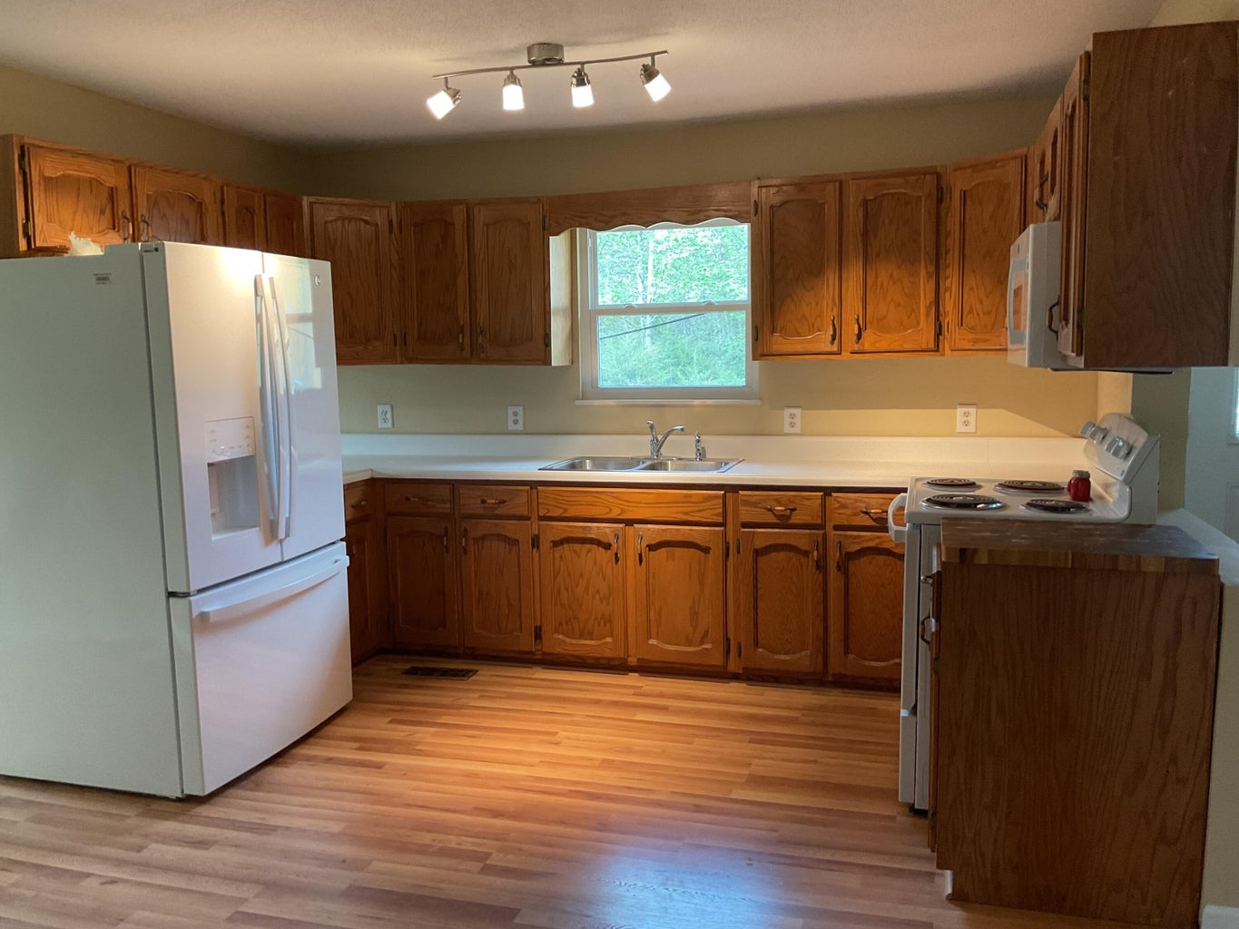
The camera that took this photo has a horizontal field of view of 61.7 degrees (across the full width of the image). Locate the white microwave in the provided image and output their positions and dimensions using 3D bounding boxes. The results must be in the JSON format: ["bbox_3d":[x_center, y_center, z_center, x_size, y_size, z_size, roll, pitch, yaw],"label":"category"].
[{"bbox_3d":[1.492,-0.530,3.334,0.400,0.415,0.760,1,7,17],"label":"white microwave"}]

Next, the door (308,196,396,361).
[{"bbox_3d":[-1.247,-0.848,4.873,0.362,0.717,0.028,-5,7,-28],"label":"door"}]

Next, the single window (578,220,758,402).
[{"bbox_3d":[0.227,-0.731,4.908,0.870,0.850,0.100,1,7,17],"label":"single window"}]

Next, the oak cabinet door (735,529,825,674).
[{"bbox_3d":[0.681,0.564,4.310,0.343,0.594,0.028,1,7,17],"label":"oak cabinet door"}]

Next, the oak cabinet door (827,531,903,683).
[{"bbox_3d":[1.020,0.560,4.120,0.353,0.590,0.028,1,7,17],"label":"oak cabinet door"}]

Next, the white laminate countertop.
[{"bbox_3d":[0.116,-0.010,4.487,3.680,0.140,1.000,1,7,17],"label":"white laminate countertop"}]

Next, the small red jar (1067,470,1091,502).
[{"bbox_3d":[1.485,0.067,3.350,0.070,0.100,0.068,1,7,17],"label":"small red jar"}]

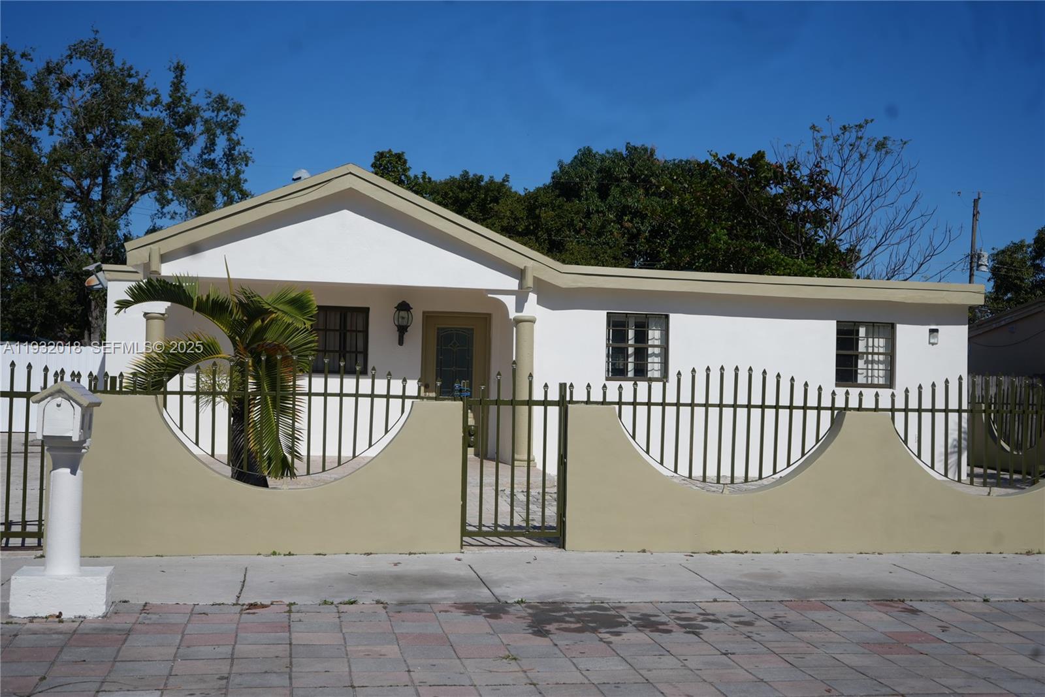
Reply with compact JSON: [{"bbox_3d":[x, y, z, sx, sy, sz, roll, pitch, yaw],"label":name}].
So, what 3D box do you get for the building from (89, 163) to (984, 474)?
[{"bbox_3d":[-0.327,-0.122,20.296,11.800,3.890,9.500,2,-2,-11],"label":"building"}]

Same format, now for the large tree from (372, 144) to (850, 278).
[{"bbox_3d":[2.240,-1.530,31.860,11.800,7.680,9.000,2,-2,-11],"label":"large tree"}]

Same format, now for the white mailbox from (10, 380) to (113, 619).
[{"bbox_3d":[-2.637,0.843,6.999,0.500,1.310,0.500,2,-2,-11],"label":"white mailbox"}]

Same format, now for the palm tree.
[{"bbox_3d":[-2.542,0.418,10.062,1.650,2.090,1.550,2,-2,-11],"label":"palm tree"}]

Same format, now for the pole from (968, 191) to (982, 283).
[{"bbox_3d":[19.002,-1.717,51.792,0.320,10.170,0.320,4,-3,-11],"label":"pole"}]

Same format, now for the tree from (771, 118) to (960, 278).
[{"bbox_3d":[9.497,-1.947,33.836,5.000,8.980,5.000,2,-2,-11],"label":"tree"}]

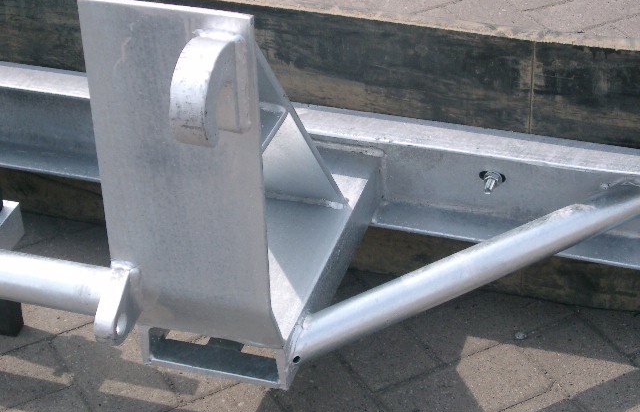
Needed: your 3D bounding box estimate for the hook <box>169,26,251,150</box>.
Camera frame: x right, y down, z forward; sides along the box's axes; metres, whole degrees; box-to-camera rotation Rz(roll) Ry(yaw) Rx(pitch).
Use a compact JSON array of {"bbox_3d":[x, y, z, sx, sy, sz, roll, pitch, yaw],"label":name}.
[{"bbox_3d":[-0.111,-0.100,1.577,0.052,0.115,0.089,9,36,15],"label":"hook"}]

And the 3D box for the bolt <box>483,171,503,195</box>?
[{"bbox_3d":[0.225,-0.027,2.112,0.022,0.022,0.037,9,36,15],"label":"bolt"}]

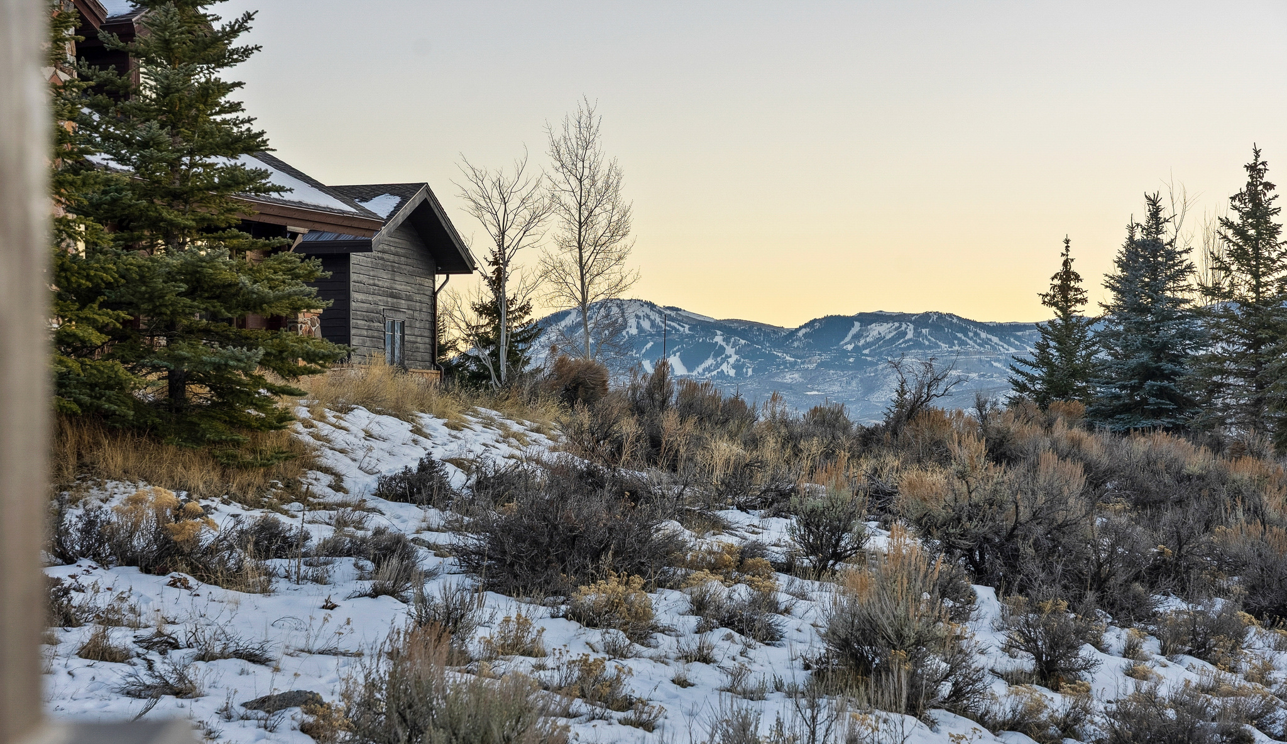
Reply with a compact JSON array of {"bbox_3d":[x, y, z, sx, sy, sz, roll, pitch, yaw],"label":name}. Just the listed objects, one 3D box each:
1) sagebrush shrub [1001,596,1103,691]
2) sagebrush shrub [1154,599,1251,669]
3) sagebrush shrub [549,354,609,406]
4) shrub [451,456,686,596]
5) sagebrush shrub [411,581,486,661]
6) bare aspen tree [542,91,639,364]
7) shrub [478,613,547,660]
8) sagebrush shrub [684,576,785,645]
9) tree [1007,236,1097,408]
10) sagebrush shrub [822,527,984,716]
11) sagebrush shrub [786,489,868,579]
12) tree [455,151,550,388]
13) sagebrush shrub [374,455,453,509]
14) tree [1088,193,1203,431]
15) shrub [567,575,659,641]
[{"bbox_3d":[2.452,1.626,15.000,0.596,0.542,0.550,0,-1,0],"label":"sagebrush shrub"},{"bbox_3d":[4.108,1.929,18.400,0.702,0.497,0.600,0,-1,0],"label":"sagebrush shrub"},{"bbox_3d":[-1.204,0.177,46.500,1.120,0.950,1.000,0,-1,0],"label":"sagebrush shrub"},{"bbox_3d":[-0.642,1.313,21.300,1.993,1.141,1.600,0,-1,0],"label":"shrub"},{"bbox_3d":[-1.119,1.434,14.400,0.451,0.451,0.450,0,-1,0],"label":"sagebrush shrub"},{"bbox_3d":[-1.332,-3.199,62.000,2.390,7.195,2.300,0,-1,0],"label":"bare aspen tree"},{"bbox_3d":[-0.898,1.817,17.200,0.477,0.318,0.420,0,-1,0],"label":"shrub"},{"bbox_3d":[0.552,1.447,15.200,0.610,0.403,0.550,0,-1,0],"label":"sagebrush shrub"},{"bbox_3d":[8.162,-0.904,50.000,1.847,3.614,1.900,0,-1,0],"label":"tree"},{"bbox_3d":[1.450,1.383,14.000,0.905,1.023,0.850,0,-1,0],"label":"sagebrush shrub"},{"bbox_3d":[1.671,1.474,22.800,0.751,0.791,0.700,0,-1,0],"label":"sagebrush shrub"},{"bbox_3d":[-3.317,-2.381,59.000,2.251,5.663,2.200,0,-1,0],"label":"tree"},{"bbox_3d":[-2.569,1.226,28.000,0.877,0.583,0.750,0,-1,0],"label":"sagebrush shrub"},{"bbox_3d":[9.437,-1.066,47.000,2.208,4.586,2.200,0,-1,0],"label":"tree"},{"bbox_3d":[-0.233,1.729,18.400,0.665,0.482,0.580,0,-1,0],"label":"shrub"}]

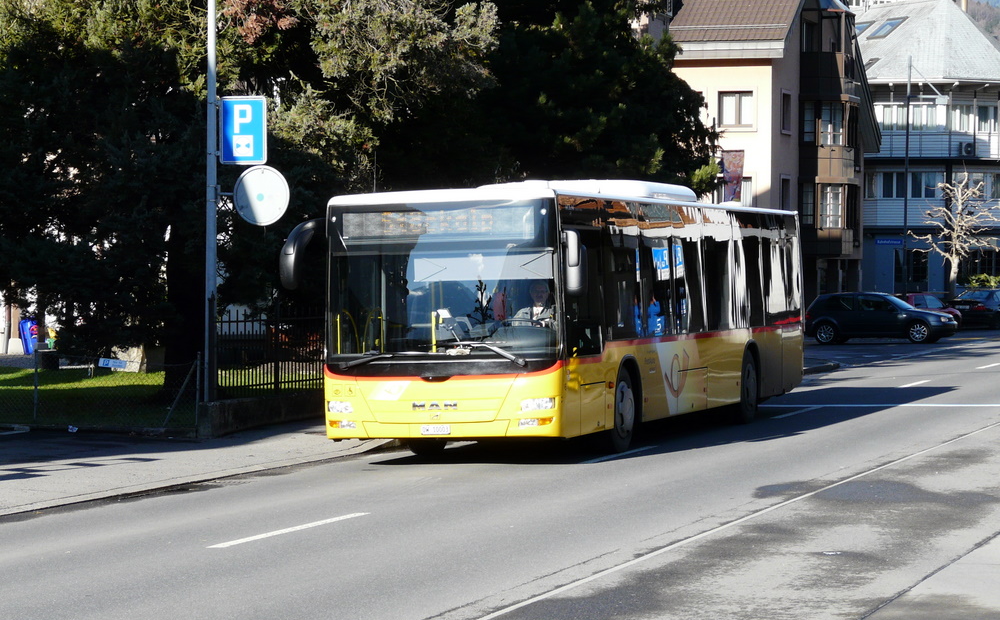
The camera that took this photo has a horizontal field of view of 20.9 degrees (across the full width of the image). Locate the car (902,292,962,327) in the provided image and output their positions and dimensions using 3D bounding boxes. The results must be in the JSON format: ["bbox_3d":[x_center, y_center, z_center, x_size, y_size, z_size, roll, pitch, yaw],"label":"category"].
[{"bbox_3d":[11.595,0.177,76.489,3.800,1.420,1.670,-1,1,-40],"label":"car"}]

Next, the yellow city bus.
[{"bbox_3d":[1.180,0.022,32.343,2.580,2.970,12.000,-1,1,18],"label":"yellow city bus"}]

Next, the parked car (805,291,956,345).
[{"bbox_3d":[10.246,0.188,73.189,4.150,1.430,1.740,0,1,19],"label":"parked car"}]

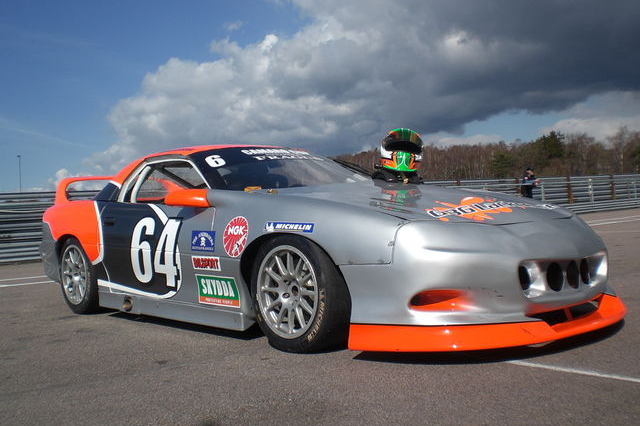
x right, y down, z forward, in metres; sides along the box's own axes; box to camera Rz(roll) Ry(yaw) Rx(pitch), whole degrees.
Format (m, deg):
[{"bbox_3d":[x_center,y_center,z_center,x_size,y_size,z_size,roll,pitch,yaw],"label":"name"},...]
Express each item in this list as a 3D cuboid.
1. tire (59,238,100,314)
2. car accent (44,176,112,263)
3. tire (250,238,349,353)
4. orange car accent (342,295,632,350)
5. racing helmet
[{"bbox_3d":[-1.831,0.481,5.312,0.273,0.616,0.616,-3,0,-43],"label":"tire"},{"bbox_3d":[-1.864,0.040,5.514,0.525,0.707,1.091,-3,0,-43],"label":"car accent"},{"bbox_3d":[-0.070,0.386,3.411,0.273,0.616,0.616,-3,0,-43],"label":"tire"},{"bbox_3d":[1.071,0.522,3.492,1.880,0.135,0.745,-4,1,-44],"label":"orange car accent"},{"bbox_3d":[0.493,-0.384,4.027,0.255,0.265,0.330,-3,1,-7],"label":"racing helmet"}]

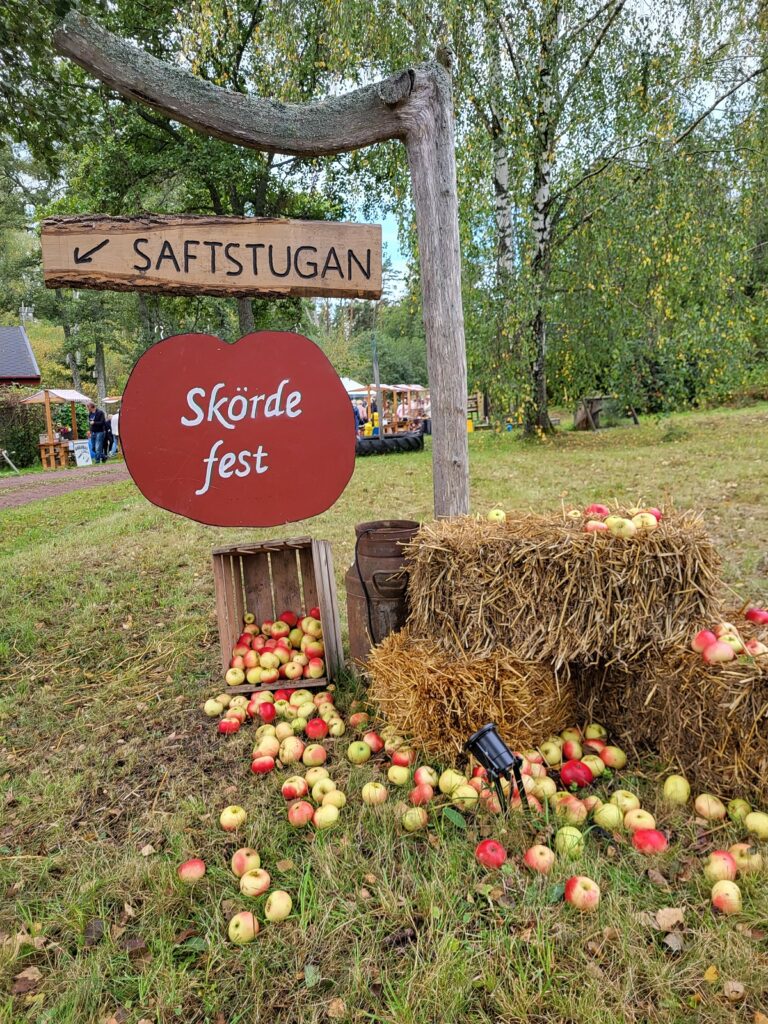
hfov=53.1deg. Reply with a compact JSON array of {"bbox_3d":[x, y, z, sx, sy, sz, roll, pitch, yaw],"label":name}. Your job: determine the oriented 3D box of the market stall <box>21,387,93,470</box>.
[{"bbox_3d":[-9.226,-2.353,21.800,1.220,2.200,1.950,-2,9,2],"label":"market stall"}]

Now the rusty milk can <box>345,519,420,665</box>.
[{"bbox_3d":[0.022,0.361,3.331,0.386,0.631,0.386,-2,8,0],"label":"rusty milk can"}]

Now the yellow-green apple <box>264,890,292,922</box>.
[{"bbox_3d":[-0.263,0.985,1.922,0.062,0.069,0.069,21,0,-31],"label":"yellow-green apple"}]

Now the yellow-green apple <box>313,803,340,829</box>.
[{"bbox_3d":[-0.163,0.857,2.160,0.070,0.063,0.070,0,9,0],"label":"yellow-green apple"}]

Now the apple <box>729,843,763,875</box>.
[{"bbox_3d":[0.944,0.904,2.008,0.076,0.070,0.076,-3,9,0],"label":"apple"}]

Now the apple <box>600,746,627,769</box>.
[{"bbox_3d":[0.701,0.751,2.348,0.076,0.070,0.076,-2,8,0],"label":"apple"}]

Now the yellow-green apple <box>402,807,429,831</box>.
[{"bbox_3d":[0.095,0.916,2.321,0.075,0.070,0.075,-3,9,0],"label":"yellow-green apple"}]

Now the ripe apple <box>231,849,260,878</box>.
[{"bbox_3d":[-0.386,0.977,2.144,0.077,0.071,0.077,-3,9,0],"label":"ripe apple"}]

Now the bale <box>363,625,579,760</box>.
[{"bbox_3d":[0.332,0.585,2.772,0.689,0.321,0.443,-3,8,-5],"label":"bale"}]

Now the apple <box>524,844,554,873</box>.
[{"bbox_3d":[0.375,0.834,1.845,0.072,0.068,0.072,-2,8,0],"label":"apple"}]

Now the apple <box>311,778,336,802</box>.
[{"bbox_3d":[-0.192,0.897,2.482,0.075,0.070,0.075,-3,9,0],"label":"apple"}]

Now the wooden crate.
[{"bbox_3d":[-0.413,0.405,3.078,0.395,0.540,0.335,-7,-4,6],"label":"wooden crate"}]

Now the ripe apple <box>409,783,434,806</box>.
[{"bbox_3d":[0.113,0.900,2.451,0.073,0.068,0.073,-3,9,0],"label":"ripe apple"}]

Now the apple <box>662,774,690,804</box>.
[{"bbox_3d":[0.816,0.774,2.142,0.074,0.077,0.074,-2,8,0],"label":"apple"}]

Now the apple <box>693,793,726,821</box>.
[{"bbox_3d":[0.932,0.844,2.205,0.077,0.072,0.077,-3,9,0],"label":"apple"}]

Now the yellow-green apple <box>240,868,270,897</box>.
[{"bbox_3d":[-0.335,0.967,2.005,0.076,0.065,0.076,-1,9,0],"label":"yellow-green apple"}]

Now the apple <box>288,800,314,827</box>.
[{"bbox_3d":[-0.224,0.820,2.085,0.070,0.069,0.070,-2,8,0],"label":"apple"}]

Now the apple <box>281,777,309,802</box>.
[{"bbox_3d":[-0.285,0.882,2.453,0.078,0.073,0.078,-3,9,0],"label":"apple"}]

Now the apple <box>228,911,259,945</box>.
[{"bbox_3d":[-0.307,0.913,1.689,0.066,0.066,0.066,-2,8,0],"label":"apple"}]

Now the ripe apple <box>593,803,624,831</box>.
[{"bbox_3d":[0.600,0.811,2.046,0.078,0.067,0.078,-1,9,0],"label":"ripe apple"}]

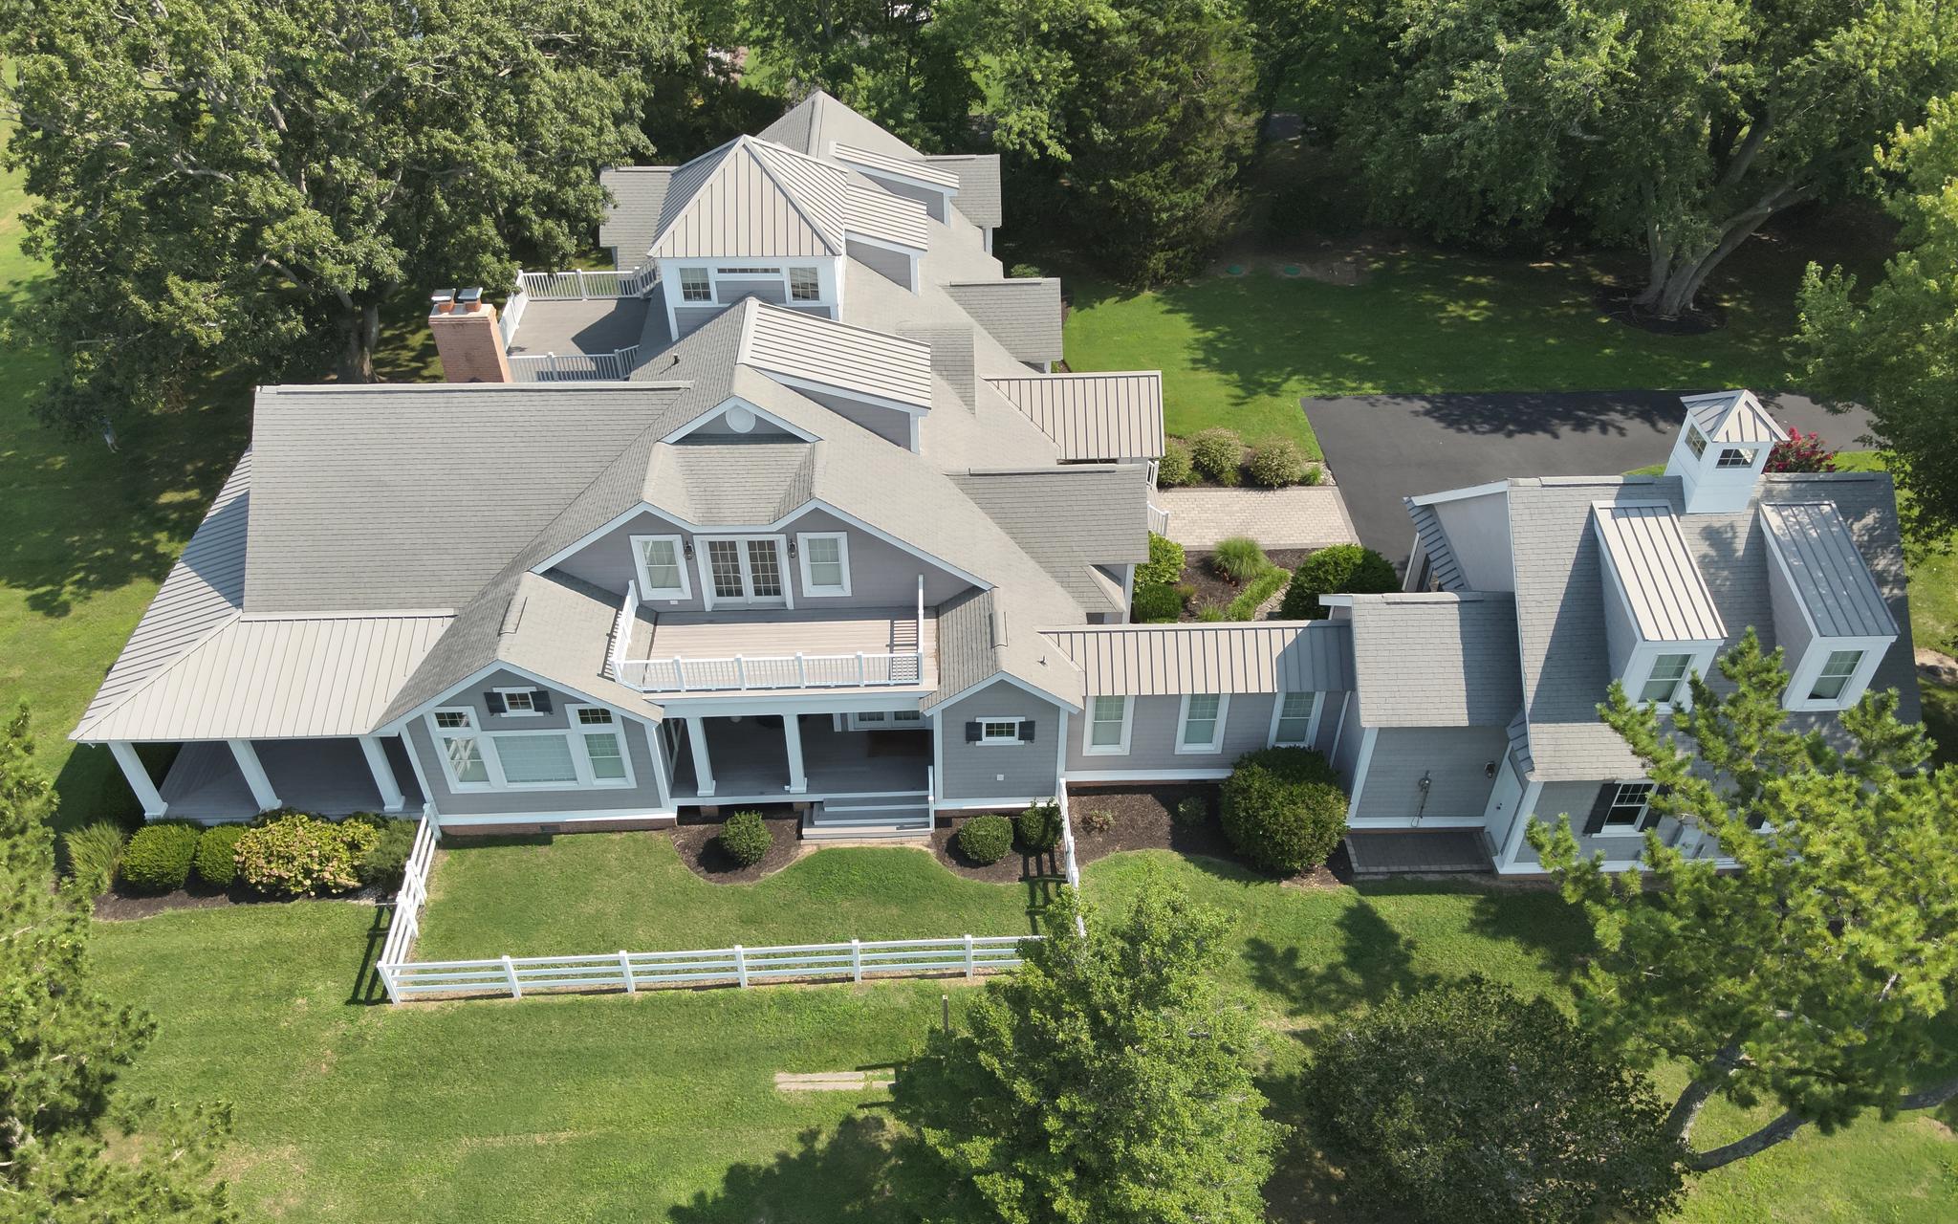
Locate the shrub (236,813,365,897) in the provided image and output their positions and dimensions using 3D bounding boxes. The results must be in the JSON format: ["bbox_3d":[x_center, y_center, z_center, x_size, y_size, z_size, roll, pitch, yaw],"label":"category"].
[{"bbox_3d":[-15.250,5.462,30.546,2.745,1.400,1.922,-1,39,-1],"label":"shrub"}]

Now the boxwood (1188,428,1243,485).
[{"bbox_3d":[7.508,-4.967,43.011,1.789,1.600,1.789,-1,39,-1],"label":"boxwood"}]

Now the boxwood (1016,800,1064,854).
[{"bbox_3d":[1.404,4.952,31.178,1.109,1.120,1.109,-1,39,-1],"label":"boxwood"}]

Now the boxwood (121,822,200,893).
[{"bbox_3d":[-18.387,5.516,30.521,1.497,1.400,1.452,-1,39,-1],"label":"boxwood"}]

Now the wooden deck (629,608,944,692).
[{"bbox_3d":[-4.336,1.012,31.944,6.750,0.250,3.120,-1,39,-2],"label":"wooden deck"}]

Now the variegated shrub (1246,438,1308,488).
[{"bbox_3d":[9.714,-4.857,44.240,1.900,1.480,1.820,-1,39,-2],"label":"variegated shrub"}]

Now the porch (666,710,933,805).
[{"bbox_3d":[-4.350,3.598,33.898,6.250,0.240,2.950,-1,39,-2],"label":"porch"}]

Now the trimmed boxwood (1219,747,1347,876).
[{"bbox_3d":[6.824,4.484,30.586,2.848,2.500,2.762,-1,39,-1],"label":"trimmed boxwood"}]

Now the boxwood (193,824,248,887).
[{"bbox_3d":[-16.954,5.488,30.537,1.199,1.400,1.199,-1,39,-1],"label":"boxwood"}]

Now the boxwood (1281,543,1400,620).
[{"bbox_3d":[10.001,-0.408,37.589,3.200,2.800,3.150,-1,39,-2],"label":"boxwood"}]

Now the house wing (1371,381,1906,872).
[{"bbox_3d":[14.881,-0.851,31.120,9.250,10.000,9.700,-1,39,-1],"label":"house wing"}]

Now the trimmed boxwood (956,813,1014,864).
[{"bbox_3d":[0.144,5.315,31.846,1.370,1.020,1.280,-1,39,-2],"label":"trimmed boxwood"}]

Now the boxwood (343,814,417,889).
[{"bbox_3d":[-13.773,5.502,31.249,1.470,1.500,1.700,-1,39,-2],"label":"boxwood"}]

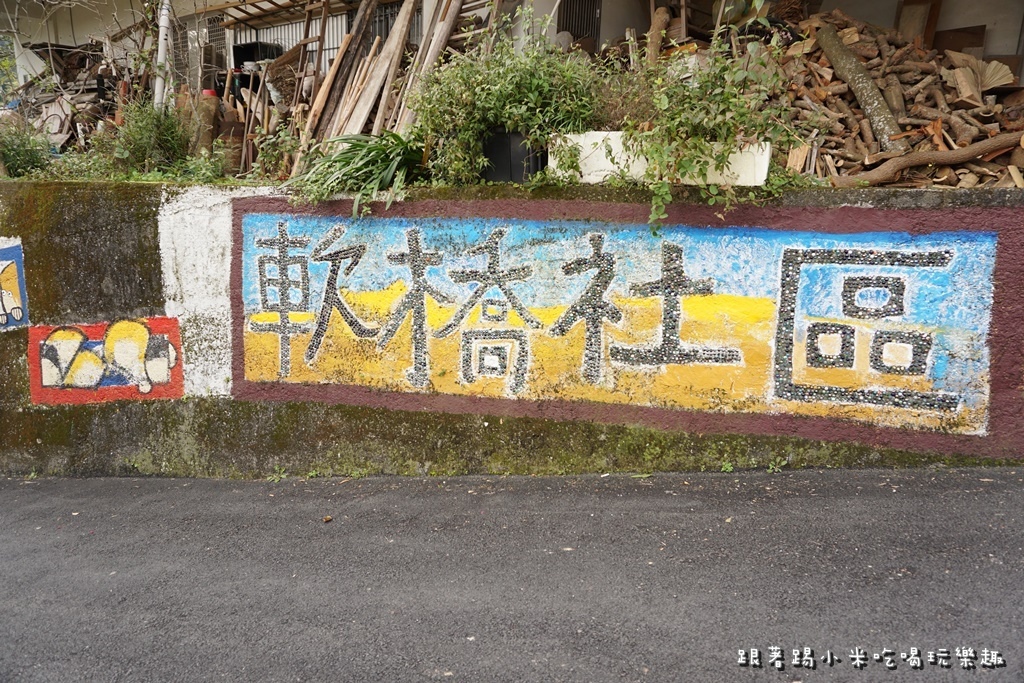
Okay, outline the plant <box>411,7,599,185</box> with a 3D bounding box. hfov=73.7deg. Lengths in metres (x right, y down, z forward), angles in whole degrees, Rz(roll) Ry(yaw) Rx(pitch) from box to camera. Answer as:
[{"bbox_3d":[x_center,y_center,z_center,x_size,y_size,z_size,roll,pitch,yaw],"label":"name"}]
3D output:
[{"bbox_3d":[-0.054,-1.387,3.902,1.025,0.911,0.800,2,12,0],"label":"plant"}]

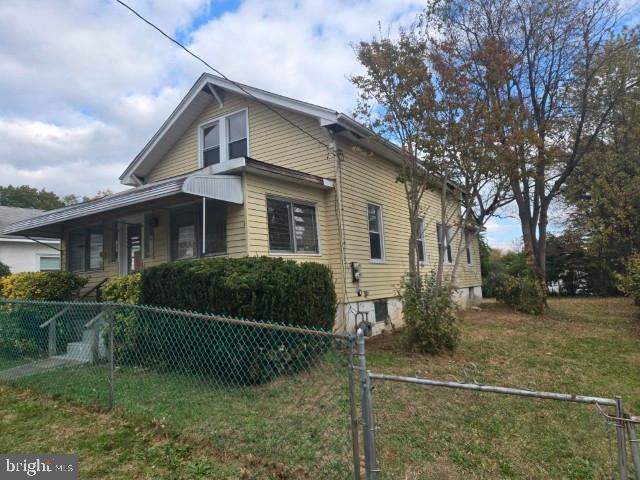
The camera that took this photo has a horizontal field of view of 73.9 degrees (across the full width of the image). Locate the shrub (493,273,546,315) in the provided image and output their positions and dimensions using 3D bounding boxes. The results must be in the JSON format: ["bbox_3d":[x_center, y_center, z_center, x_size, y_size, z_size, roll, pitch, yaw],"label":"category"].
[{"bbox_3d":[5.941,1.541,12.600,1.500,1.150,1.500,-7,-7,33],"label":"shrub"}]

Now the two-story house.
[{"bbox_3d":[0.016,-0.755,16.062,8.200,7.050,17.900,-7,-7,33],"label":"two-story house"}]

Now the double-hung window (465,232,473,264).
[{"bbox_3d":[6.793,0.380,19.573,0.120,1.600,1.050,-7,-7,33],"label":"double-hung window"}]

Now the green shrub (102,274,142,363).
[{"bbox_3d":[-3.288,1.303,7.150,0.900,1.380,0.900,-7,-7,33],"label":"green shrub"}]

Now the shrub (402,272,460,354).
[{"bbox_3d":[1.783,1.110,6.800,0.900,1.240,0.900,-7,-7,33],"label":"shrub"}]

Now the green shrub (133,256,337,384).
[{"bbox_3d":[-1.189,1.073,6.547,2.450,1.520,2.350,-7,-7,33],"label":"green shrub"}]

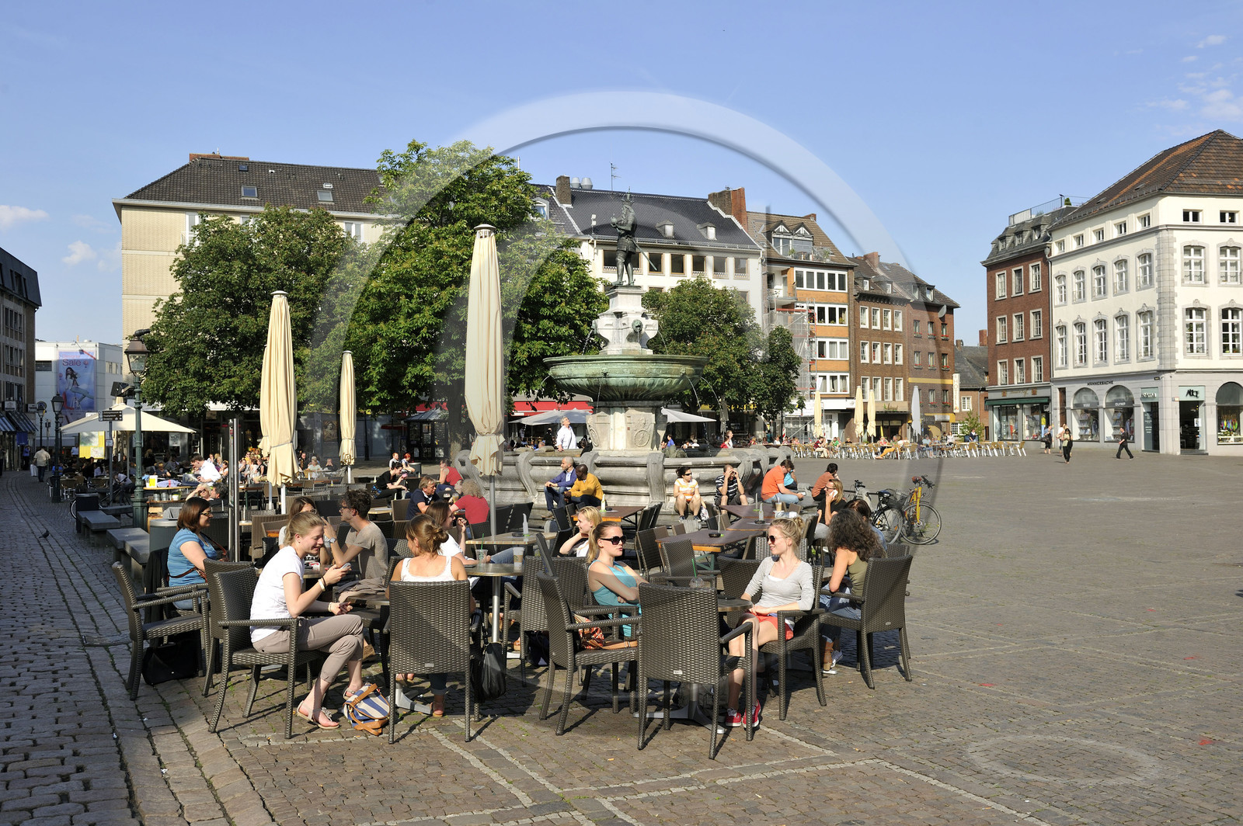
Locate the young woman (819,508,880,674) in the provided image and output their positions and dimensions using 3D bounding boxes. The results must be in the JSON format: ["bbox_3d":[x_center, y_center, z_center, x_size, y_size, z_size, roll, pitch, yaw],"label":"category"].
[{"bbox_3d":[1.614,1.314,7.902,0.460,1.200,0.650,0,-1,-45],"label":"young woman"}]

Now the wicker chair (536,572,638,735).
[{"bbox_3d":[-0.183,1.439,6.738,0.565,0.910,0.550,0,-2,-17],"label":"wicker chair"}]

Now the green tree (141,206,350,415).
[{"bbox_3d":[-17.800,-3.400,53.000,10.600,13.000,10.400,-1,-1,0],"label":"green tree"}]

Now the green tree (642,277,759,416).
[{"bbox_3d":[3.974,-2.249,58.031,6.600,9.800,6.600,-1,-1,0],"label":"green tree"}]

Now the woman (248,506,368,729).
[{"bbox_3d":[-1.884,1.235,6.600,0.700,1.270,0.480,-1,-1,12],"label":"woman"}]

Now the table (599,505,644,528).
[{"bbox_3d":[-0.151,1.610,13.750,0.700,0.760,1.650,-1,-1,10],"label":"table"}]

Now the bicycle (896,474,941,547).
[{"bbox_3d":[4.890,1.590,18.400,0.650,1.100,1.600,-1,-1,6],"label":"bicycle"}]

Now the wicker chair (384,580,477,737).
[{"bbox_3d":[-1.103,1.413,6.484,0.550,0.905,0.560,-1,-1,-3],"label":"wicker chair"}]

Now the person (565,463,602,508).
[{"bbox_3d":[-0.664,1.430,19.600,0.780,1.020,0.550,0,-1,-41],"label":"person"}]

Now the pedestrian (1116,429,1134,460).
[{"bbox_3d":[26.228,1.618,57.500,0.800,1.700,0.520,-1,-1,13],"label":"pedestrian"}]

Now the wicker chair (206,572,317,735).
[{"bbox_3d":[-2.118,1.420,6.639,0.560,0.905,0.550,-1,-1,6],"label":"wicker chair"}]

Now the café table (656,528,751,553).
[{"bbox_3d":[0.838,1.530,10.276,0.660,0.750,1.220,-1,-1,24],"label":"café table"}]

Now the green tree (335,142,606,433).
[{"bbox_3d":[-7.300,-5.300,55.000,13.200,16.200,12.500,-1,-1,0],"label":"green tree"}]

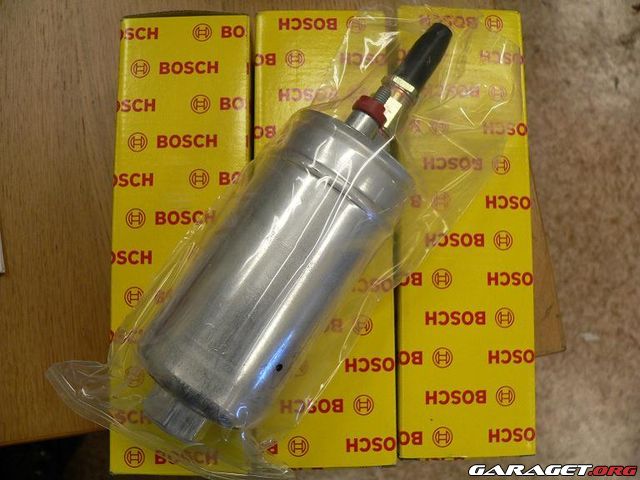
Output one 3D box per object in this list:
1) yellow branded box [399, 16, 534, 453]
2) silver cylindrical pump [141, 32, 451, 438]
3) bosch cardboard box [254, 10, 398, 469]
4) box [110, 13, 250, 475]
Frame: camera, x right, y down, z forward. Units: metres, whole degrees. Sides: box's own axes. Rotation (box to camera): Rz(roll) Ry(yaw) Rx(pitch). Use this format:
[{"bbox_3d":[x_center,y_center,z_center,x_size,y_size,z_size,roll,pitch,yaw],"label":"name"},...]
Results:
[{"bbox_3d":[0.069,-0.004,0.359,0.065,0.065,0.222,1,83,-2],"label":"yellow branded box"},{"bbox_3d":[-0.005,-0.011,0.294,0.061,0.061,0.216,34,83,2],"label":"silver cylindrical pump"},{"bbox_3d":[0.001,-0.001,0.356,0.065,0.065,0.222,-1,83,-2],"label":"bosch cardboard box"},{"bbox_3d":[-0.067,0.002,0.353,0.065,0.065,0.222,-1,83,-2],"label":"box"}]

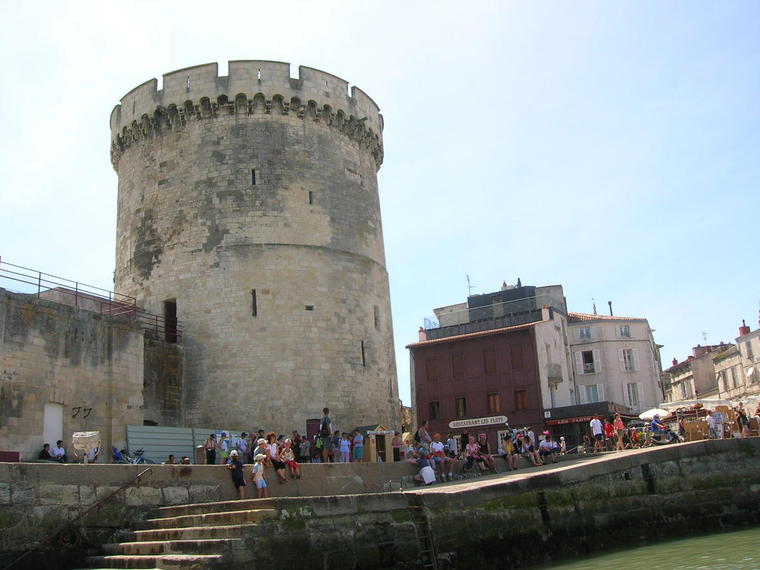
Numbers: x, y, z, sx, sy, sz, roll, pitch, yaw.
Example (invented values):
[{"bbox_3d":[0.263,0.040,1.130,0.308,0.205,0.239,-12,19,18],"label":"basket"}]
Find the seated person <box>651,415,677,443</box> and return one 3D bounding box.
[{"bbox_3d":[12.673,6.441,33.093,1.000,1.360,0.580,-2,-14,-5],"label":"seated person"}]

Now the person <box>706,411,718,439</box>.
[{"bbox_3d":[20.583,8.633,46.000,0.360,1.680,0.500,7,-16,-40],"label":"person"}]

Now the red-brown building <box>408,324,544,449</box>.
[{"bbox_3d":[8.775,8.701,56.093,10.318,9.000,7.000,-13,-17,32],"label":"red-brown building"}]

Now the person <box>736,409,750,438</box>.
[{"bbox_3d":[22.045,8.324,45.000,0.500,1.680,0.360,4,-14,-30],"label":"person"}]

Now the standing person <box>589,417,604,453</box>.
[{"bbox_3d":[10.084,6.908,34.500,0.550,1.750,0.350,-5,-12,6],"label":"standing person"}]

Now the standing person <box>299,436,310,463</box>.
[{"bbox_3d":[-3.263,7.366,32.534,0.340,1.500,0.460,8,-18,-39],"label":"standing person"}]

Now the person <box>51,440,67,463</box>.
[{"bbox_3d":[-11.545,6.220,26.800,0.750,1.250,0.520,-8,-13,22],"label":"person"}]

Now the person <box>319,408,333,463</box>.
[{"bbox_3d":[-1.757,4.991,24.800,0.480,1.770,0.360,-4,-12,3],"label":"person"}]

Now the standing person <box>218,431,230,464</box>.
[{"bbox_3d":[-6.405,6.938,30.800,0.340,1.650,0.460,-13,-15,39],"label":"standing person"}]

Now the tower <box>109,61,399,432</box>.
[{"bbox_3d":[-7.137,0.504,42.791,16.100,20.100,16.100,-1,-14,-9],"label":"tower"}]

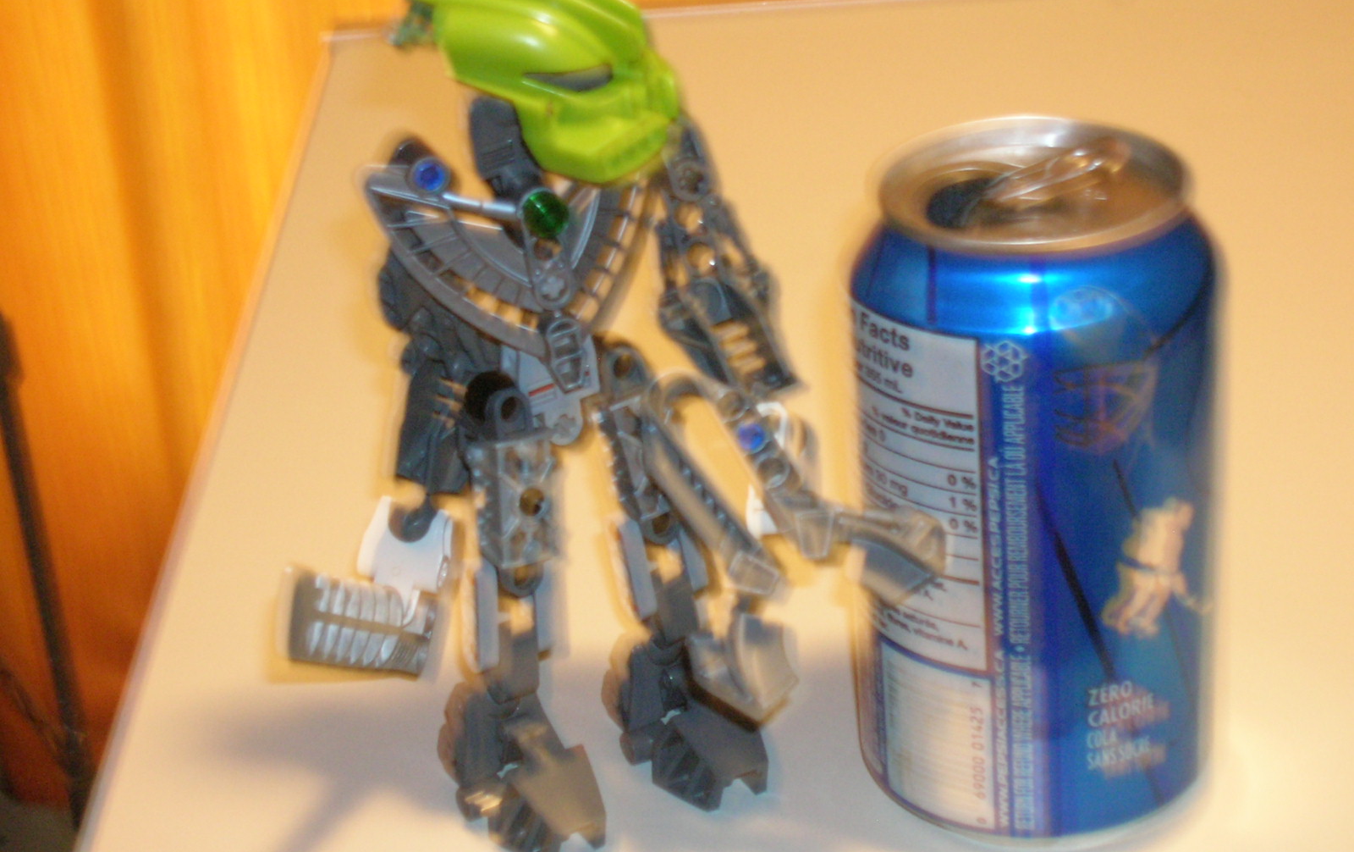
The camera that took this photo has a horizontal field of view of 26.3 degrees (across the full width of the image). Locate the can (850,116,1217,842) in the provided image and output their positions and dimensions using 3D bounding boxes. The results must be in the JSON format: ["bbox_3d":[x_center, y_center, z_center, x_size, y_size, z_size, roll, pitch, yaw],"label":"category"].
[{"bbox_3d":[0.066,0.012,0.535,0.066,0.122,0.066,-3,27,1],"label":"can"}]

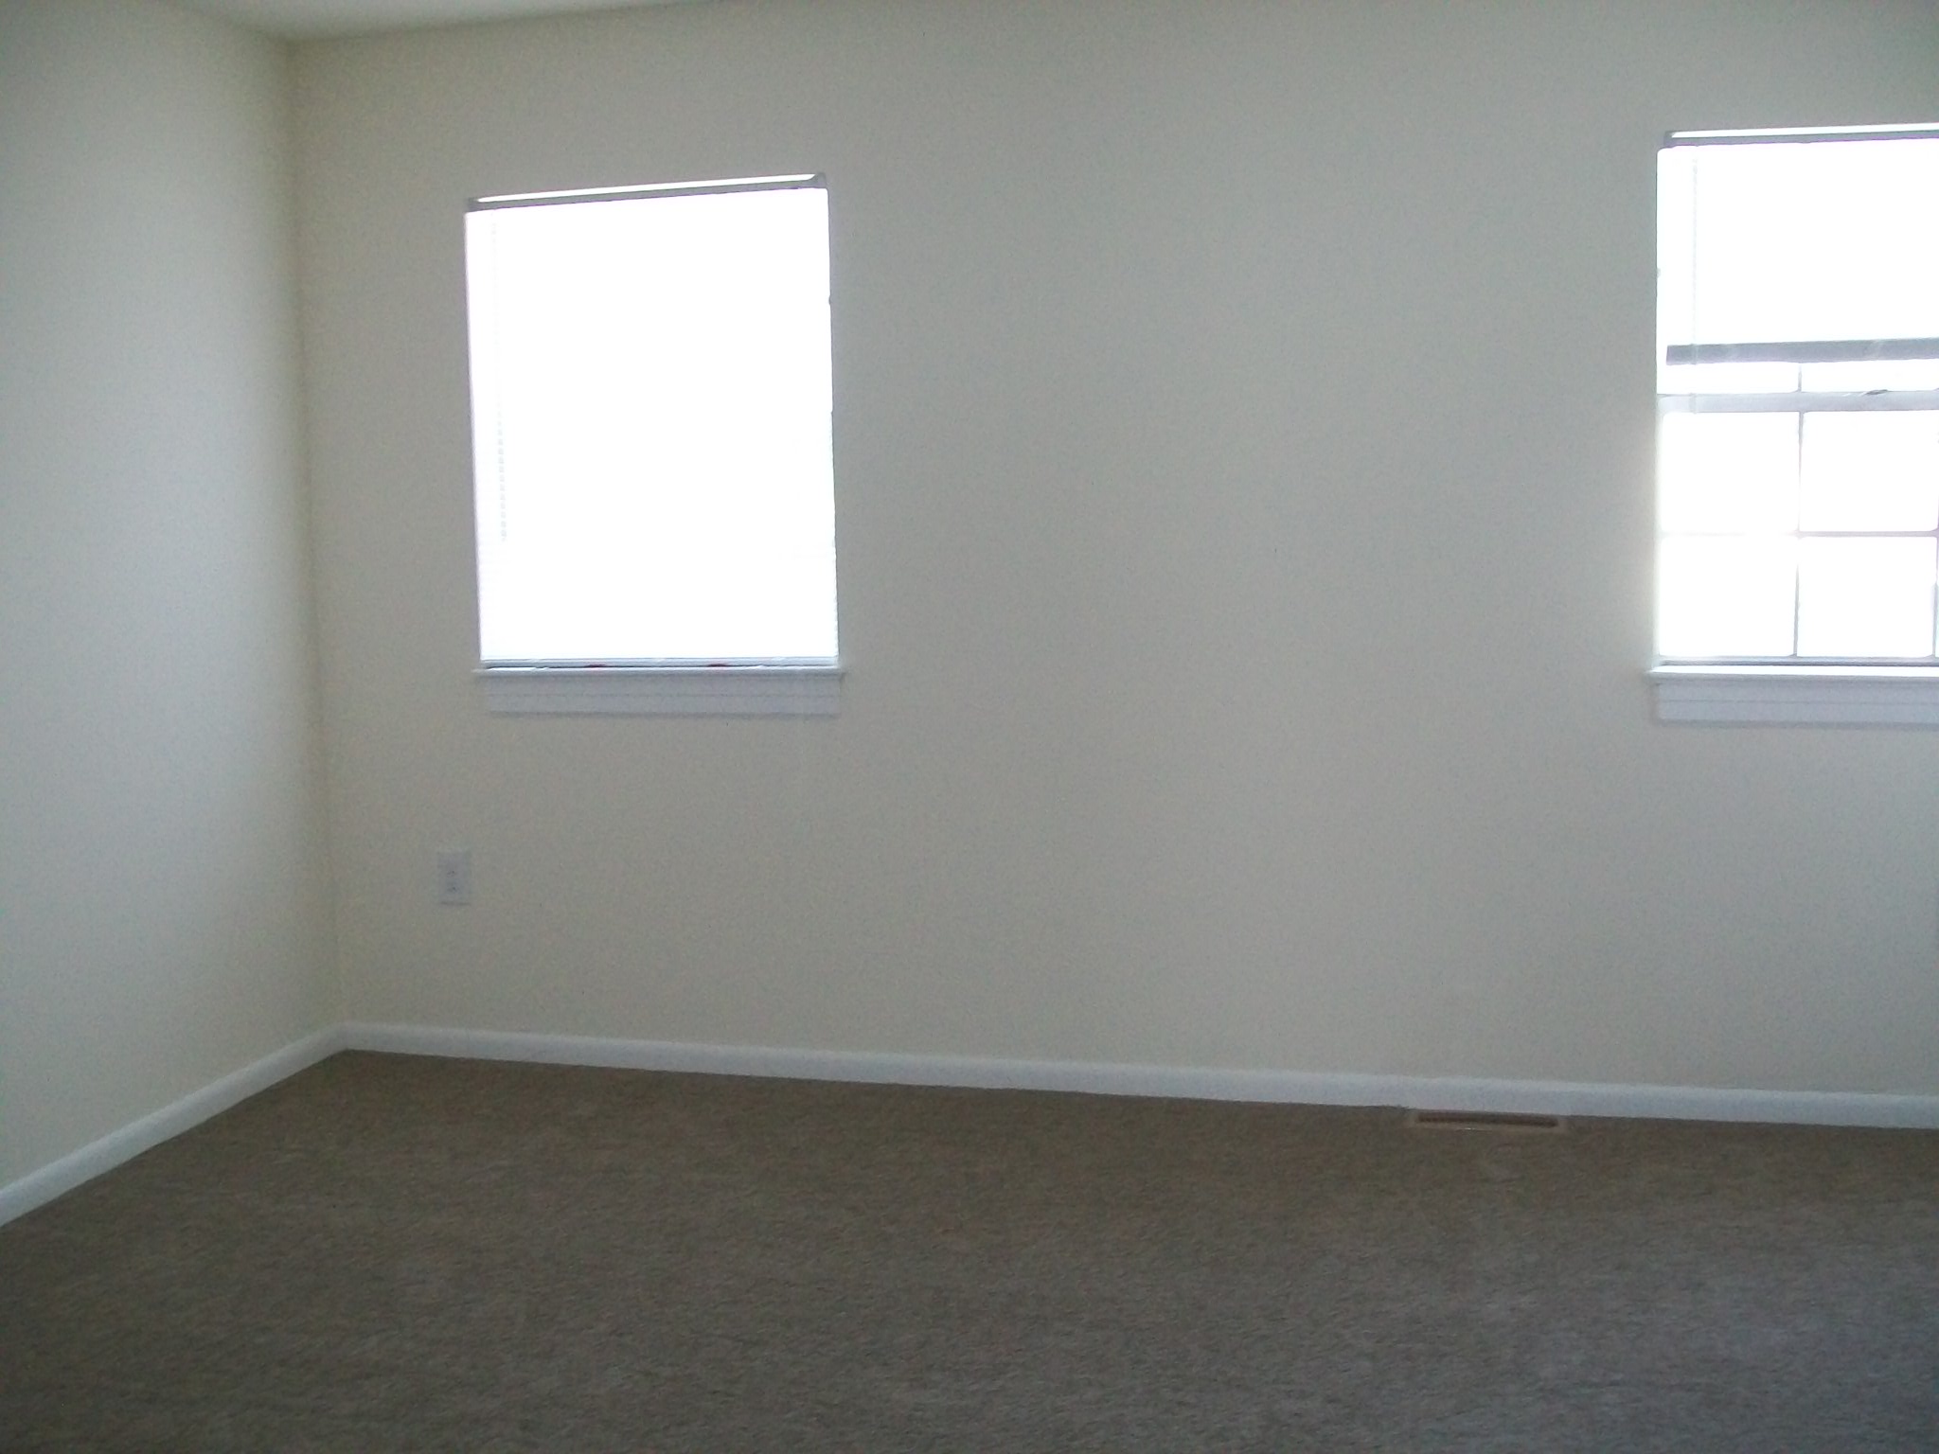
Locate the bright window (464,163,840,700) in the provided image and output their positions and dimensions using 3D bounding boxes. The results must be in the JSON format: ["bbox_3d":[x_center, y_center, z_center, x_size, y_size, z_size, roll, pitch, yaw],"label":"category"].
[{"bbox_3d":[-0.711,-0.633,4.541,0.880,1.170,0.110,1,6,13],"label":"bright window"}]

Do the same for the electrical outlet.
[{"bbox_3d":[-1.215,0.357,4.764,0.076,0.123,0.010,1,6,13],"label":"electrical outlet"}]

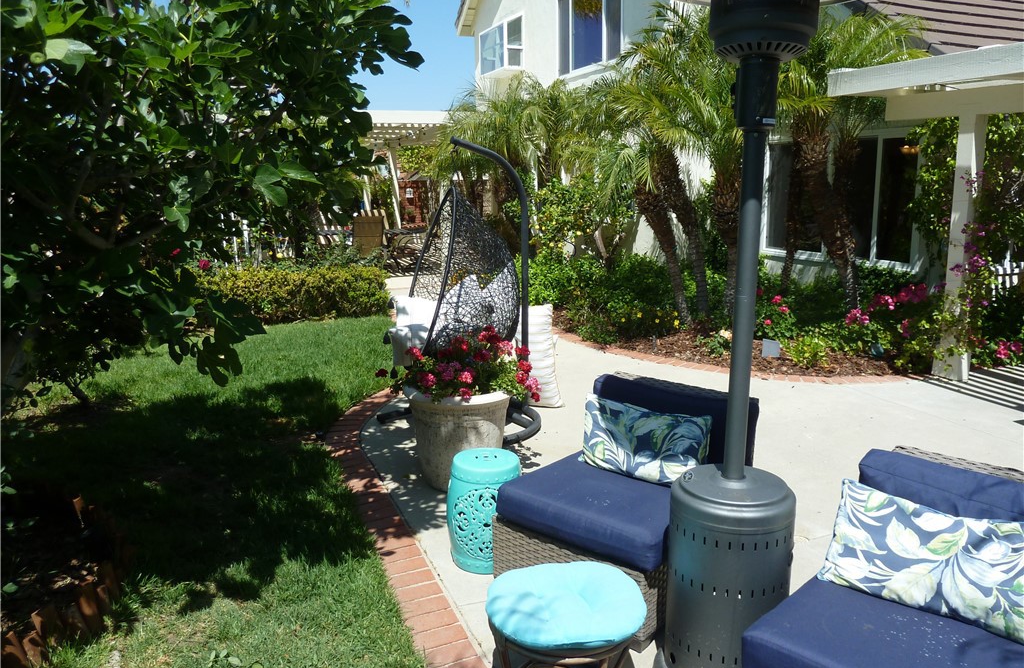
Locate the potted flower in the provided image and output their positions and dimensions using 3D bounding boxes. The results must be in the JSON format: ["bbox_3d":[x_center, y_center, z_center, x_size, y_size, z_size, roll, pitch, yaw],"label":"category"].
[{"bbox_3d":[-0.299,0.384,4.088,0.860,0.860,0.760,-1,12,-4],"label":"potted flower"}]

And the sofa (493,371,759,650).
[{"bbox_3d":[0.481,0.658,3.090,0.700,0.715,0.910,9,15,39],"label":"sofa"}]

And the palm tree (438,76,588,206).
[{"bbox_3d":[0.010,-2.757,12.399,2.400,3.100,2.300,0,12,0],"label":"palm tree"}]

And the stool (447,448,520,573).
[{"bbox_3d":[-0.115,0.770,3.238,0.340,0.445,0.340,-1,12,-2],"label":"stool"}]

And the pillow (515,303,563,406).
[{"bbox_3d":[0.131,0.158,5.543,0.520,0.700,0.220,-4,2,-20],"label":"pillow"}]

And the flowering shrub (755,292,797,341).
[{"bbox_3d":[2.799,-0.242,7.913,0.520,0.520,0.480,4,12,20],"label":"flowering shrub"}]

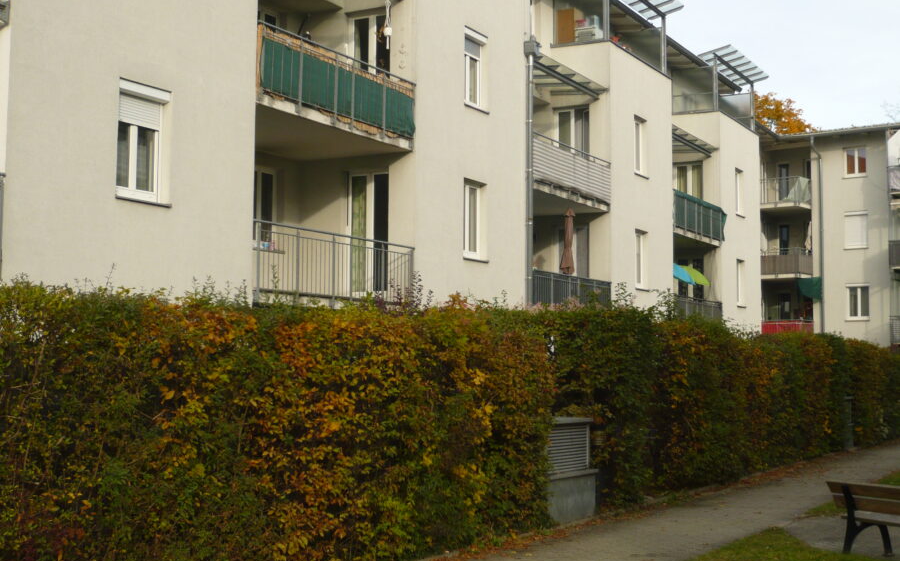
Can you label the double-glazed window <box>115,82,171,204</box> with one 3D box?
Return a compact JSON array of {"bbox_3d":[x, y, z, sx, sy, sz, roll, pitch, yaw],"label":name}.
[{"bbox_3d":[-3.841,-1.690,15.519,0.160,1.450,0.940,-2,-5,29],"label":"double-glazed window"}]

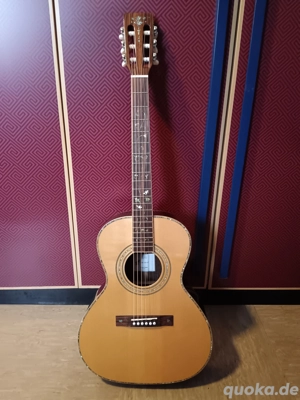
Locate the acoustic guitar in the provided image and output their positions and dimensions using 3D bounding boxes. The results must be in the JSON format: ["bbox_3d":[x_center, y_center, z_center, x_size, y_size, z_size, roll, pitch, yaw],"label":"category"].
[{"bbox_3d":[-0.019,0.021,0.883,0.381,1.022,0.114,-1,7,0],"label":"acoustic guitar"}]

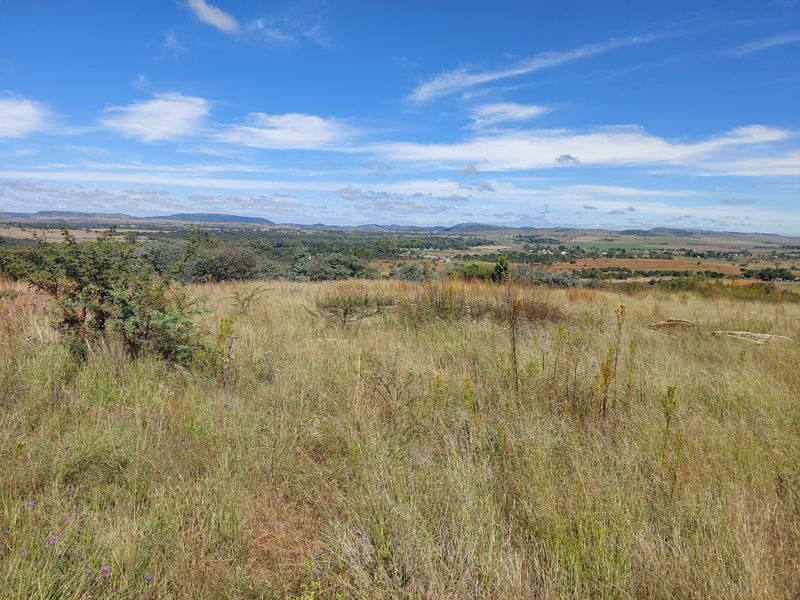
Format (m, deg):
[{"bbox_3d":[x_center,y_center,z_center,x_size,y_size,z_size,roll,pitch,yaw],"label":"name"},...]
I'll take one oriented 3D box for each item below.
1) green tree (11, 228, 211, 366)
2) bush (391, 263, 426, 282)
[{"bbox_3d":[-3.500,0.000,6.600,2.200,1.750,1.950,1,8,0],"label":"green tree"},{"bbox_3d":[0.450,-1.420,28.000,1.900,1.200,1.700,1,8,0],"label":"bush"}]

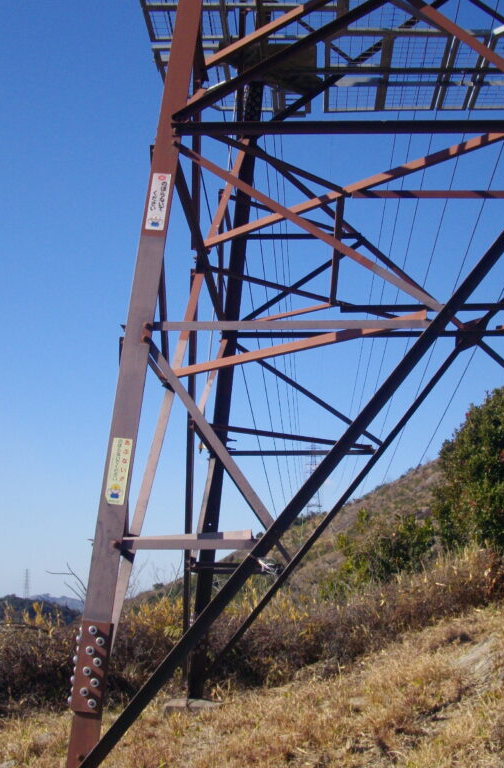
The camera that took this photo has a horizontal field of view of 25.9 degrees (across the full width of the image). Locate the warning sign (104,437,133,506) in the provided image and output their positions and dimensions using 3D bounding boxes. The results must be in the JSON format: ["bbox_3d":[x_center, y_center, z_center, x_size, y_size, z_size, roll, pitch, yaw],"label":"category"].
[{"bbox_3d":[-0.659,0.429,5.398,0.097,0.331,0.008,5,-16,5],"label":"warning sign"}]

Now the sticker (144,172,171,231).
[{"bbox_3d":[-0.497,-0.969,5.807,0.097,0.331,0.008,5,-16,5],"label":"sticker"}]

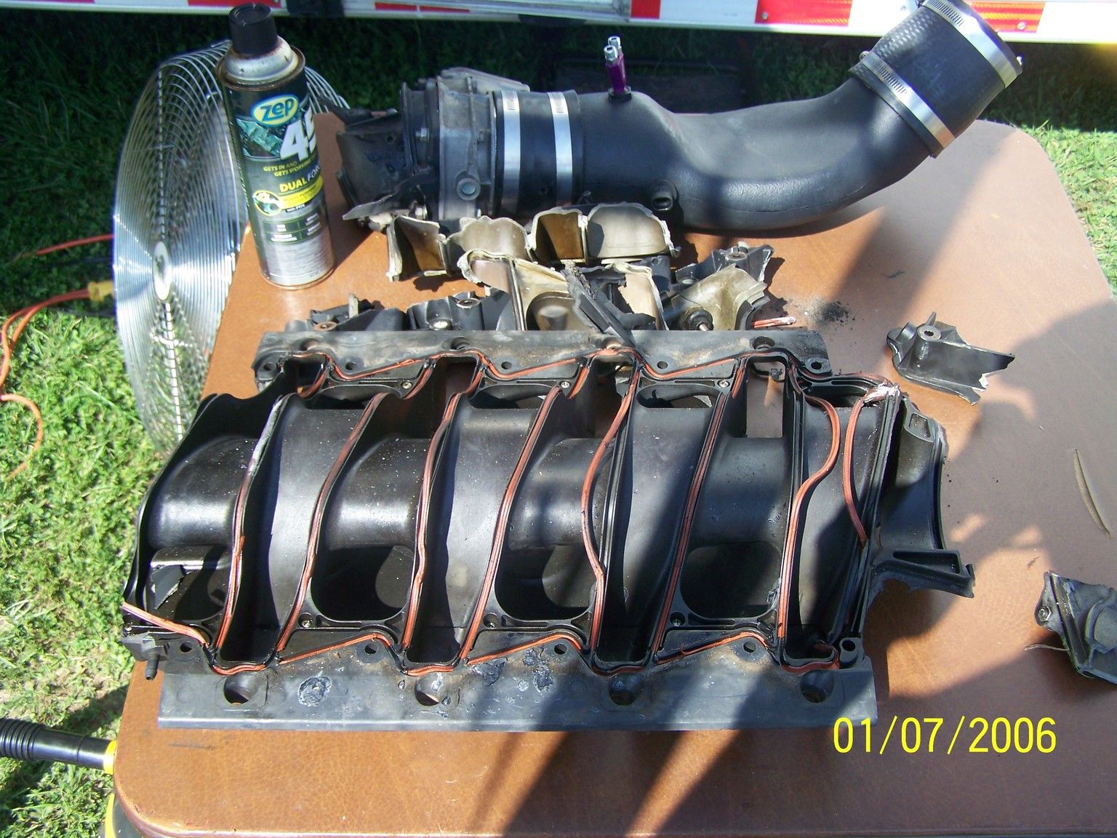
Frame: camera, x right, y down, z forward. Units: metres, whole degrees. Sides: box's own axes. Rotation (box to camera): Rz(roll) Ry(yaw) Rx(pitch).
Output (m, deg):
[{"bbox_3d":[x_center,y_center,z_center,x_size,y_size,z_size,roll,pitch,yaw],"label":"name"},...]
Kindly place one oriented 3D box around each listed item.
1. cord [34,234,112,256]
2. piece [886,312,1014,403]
[{"bbox_3d":[-0.864,-0.312,2.191,0.167,0.012,0.020,-15,50,-14],"label":"cord"},{"bbox_3d":[0.323,-0.055,1.013,0.100,0.045,0.057,17,51,14],"label":"piece"}]

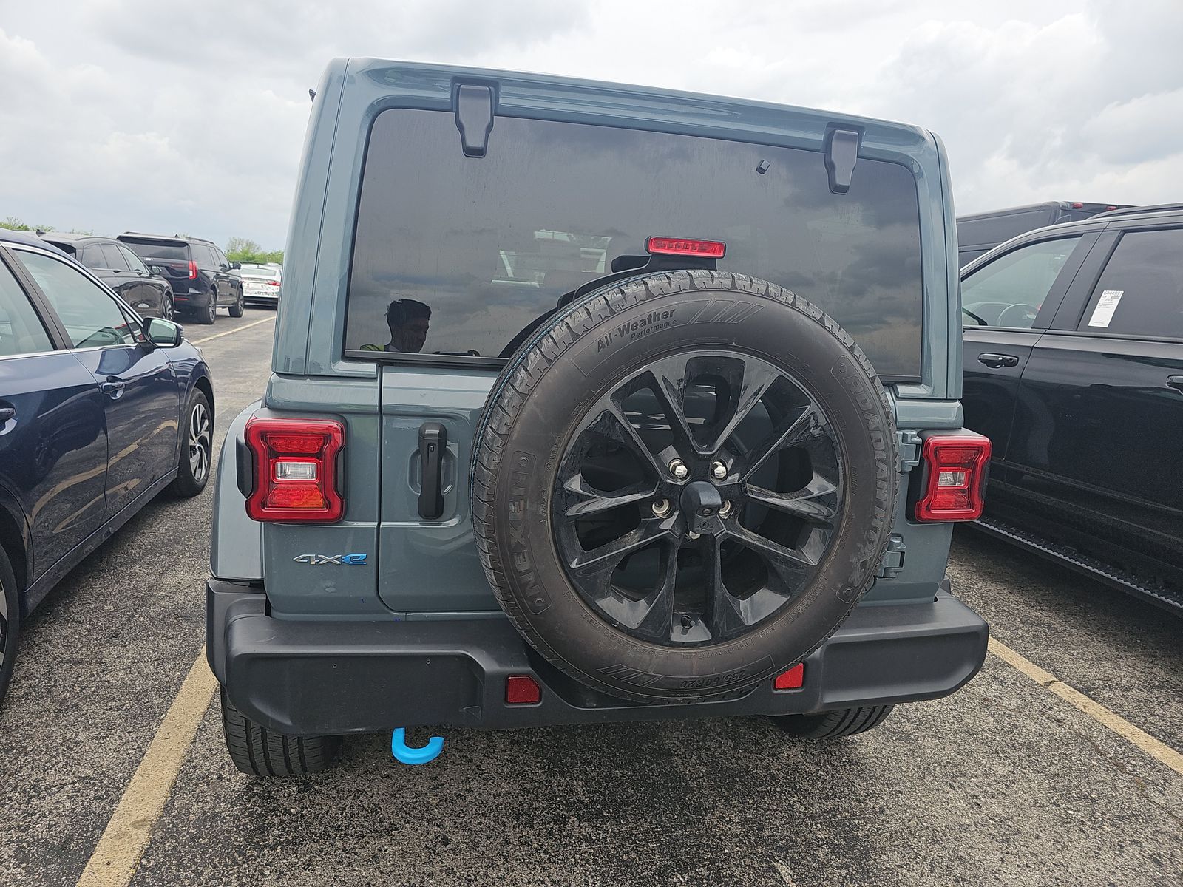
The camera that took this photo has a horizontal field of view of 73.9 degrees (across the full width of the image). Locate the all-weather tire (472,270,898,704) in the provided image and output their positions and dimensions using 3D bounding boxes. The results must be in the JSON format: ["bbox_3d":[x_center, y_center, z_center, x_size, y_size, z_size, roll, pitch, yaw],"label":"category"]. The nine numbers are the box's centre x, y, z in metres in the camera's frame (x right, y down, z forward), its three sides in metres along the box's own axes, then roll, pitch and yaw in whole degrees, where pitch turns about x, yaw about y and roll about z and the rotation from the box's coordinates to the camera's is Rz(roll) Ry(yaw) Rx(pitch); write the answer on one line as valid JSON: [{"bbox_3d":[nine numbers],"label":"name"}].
[{"bbox_3d":[0.179,0.086,1.502,0.814,0.814,0.265,1,11,-12],"label":"all-weather tire"}]

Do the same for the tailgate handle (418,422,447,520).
[{"bbox_3d":[-0.331,0.052,1.627,0.052,0.200,0.060,1,11,-12],"label":"tailgate handle"}]

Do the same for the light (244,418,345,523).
[{"bbox_3d":[-0.588,0.047,1.577,0.187,0.210,0.100,1,11,-12],"label":"light"}]

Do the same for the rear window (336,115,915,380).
[{"bbox_3d":[0.151,-0.401,1.680,1.300,0.500,0.050,1,4,-12],"label":"rear window"}]

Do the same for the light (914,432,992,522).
[{"bbox_3d":[0.847,0.075,1.886,0.187,0.210,0.100,1,11,-12],"label":"light"}]

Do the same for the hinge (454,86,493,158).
[{"bbox_3d":[-0.235,-0.644,1.581,0.070,0.140,0.040,1,4,-12],"label":"hinge"}]

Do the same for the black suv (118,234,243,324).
[{"bbox_3d":[-10.275,-4.108,19.777,2.030,1.940,5.300,1,11,-14],"label":"black suv"}]

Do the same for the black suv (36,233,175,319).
[{"bbox_3d":[-9.997,-3.214,15.637,1.950,1.720,4.900,2,11,-10],"label":"black suv"}]

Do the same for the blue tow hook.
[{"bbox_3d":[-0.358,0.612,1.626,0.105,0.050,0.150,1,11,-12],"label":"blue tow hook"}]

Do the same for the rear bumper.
[{"bbox_3d":[0.113,0.459,1.768,1.800,0.235,0.350,1,11,-12],"label":"rear bumper"}]

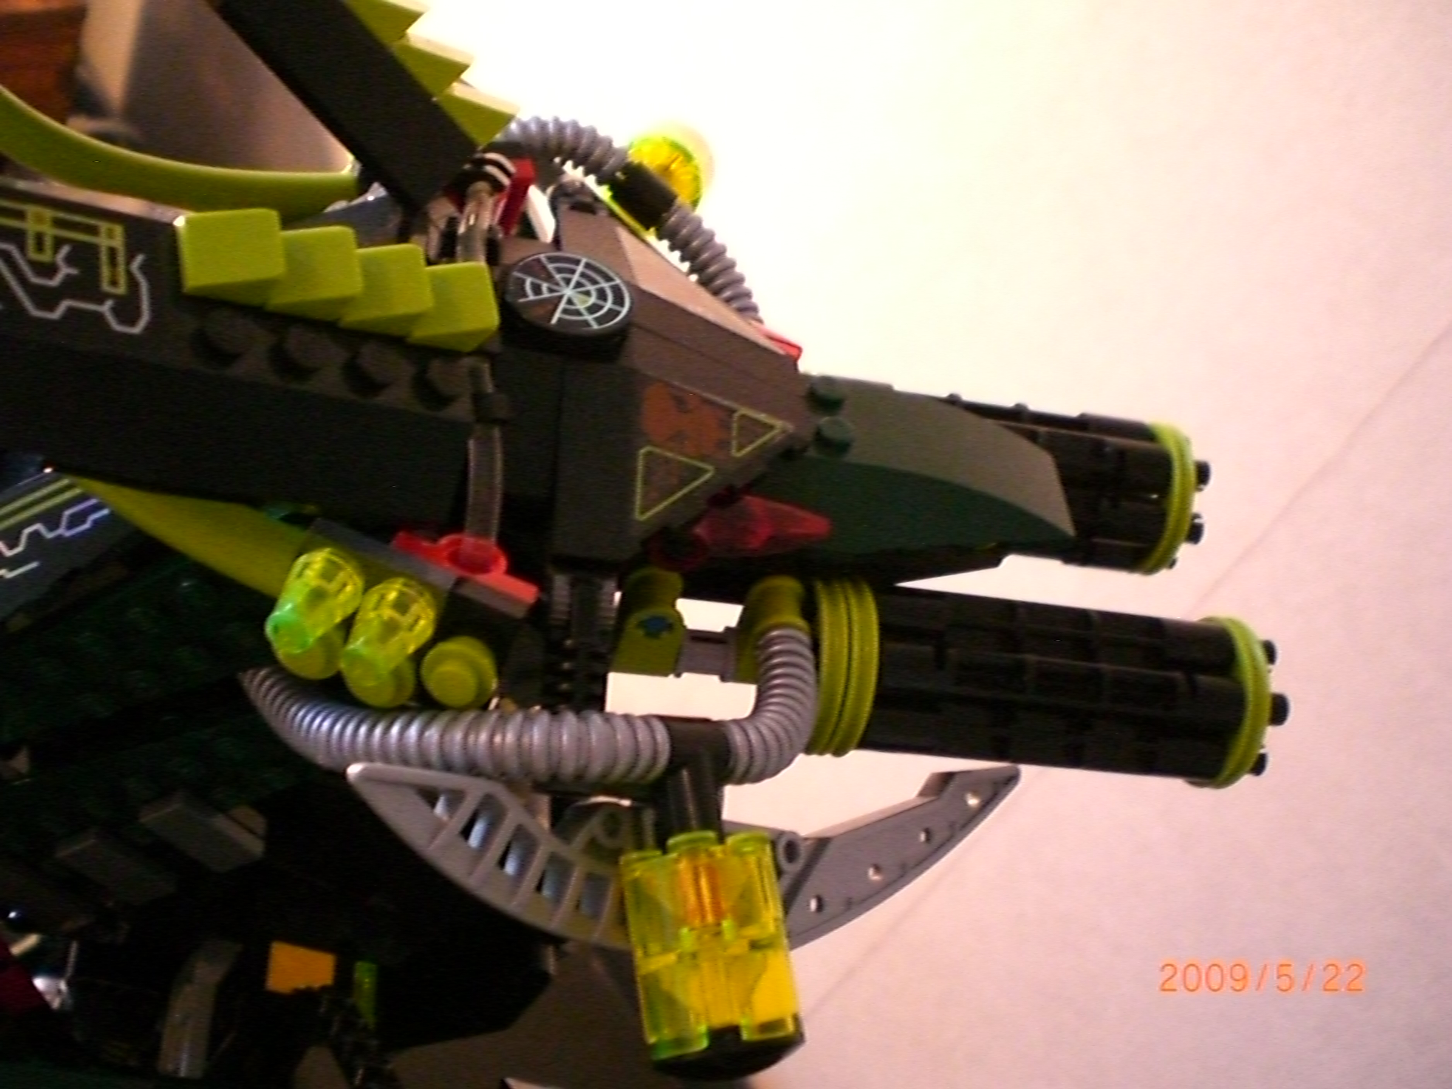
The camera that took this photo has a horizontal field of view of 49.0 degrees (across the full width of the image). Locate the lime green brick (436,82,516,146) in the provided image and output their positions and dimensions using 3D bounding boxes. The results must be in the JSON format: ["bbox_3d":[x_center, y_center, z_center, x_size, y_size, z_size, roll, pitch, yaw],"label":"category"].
[{"bbox_3d":[-0.031,-0.056,0.201,0.008,0.006,0.008,47,12,-19],"label":"lime green brick"}]

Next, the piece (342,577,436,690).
[{"bbox_3d":[-0.035,0.010,0.161,0.008,0.008,0.011,0,24,9],"label":"piece"}]

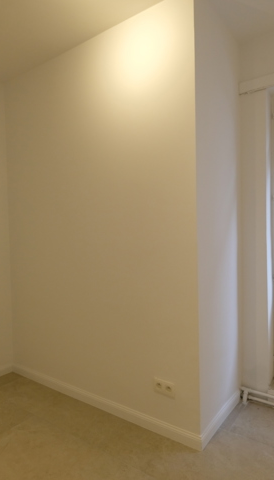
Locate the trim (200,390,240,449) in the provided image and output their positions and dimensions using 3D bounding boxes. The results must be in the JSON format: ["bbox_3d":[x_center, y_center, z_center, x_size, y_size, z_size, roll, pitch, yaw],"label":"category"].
[{"bbox_3d":[0.594,1.218,2.075,0.016,0.095,0.652,0,2,38],"label":"trim"}]

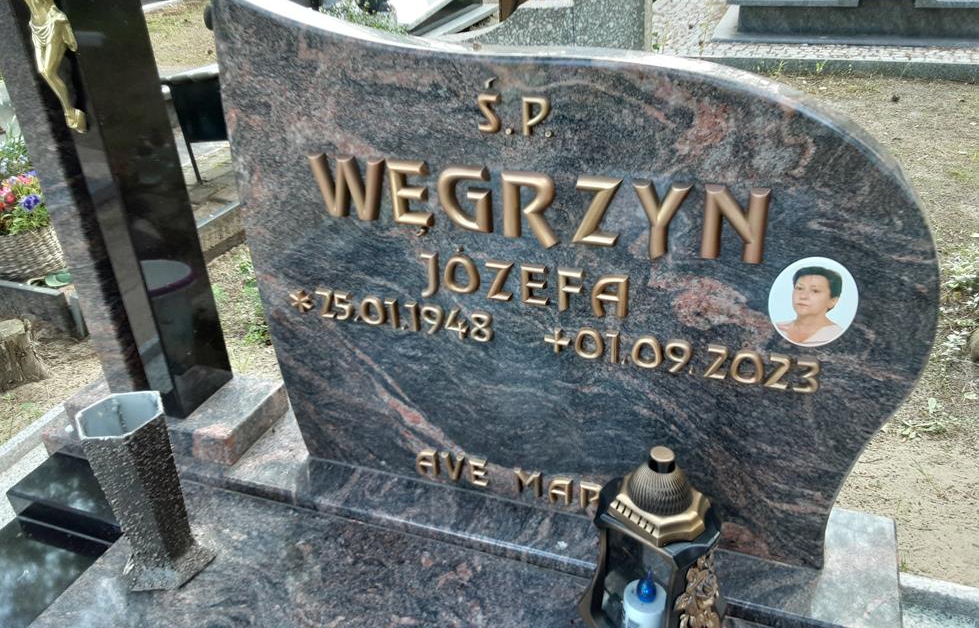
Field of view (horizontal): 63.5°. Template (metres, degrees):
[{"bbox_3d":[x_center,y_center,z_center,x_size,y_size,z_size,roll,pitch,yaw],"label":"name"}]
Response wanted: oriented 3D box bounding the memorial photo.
[{"bbox_3d":[0.314,-0.009,0.772,0.081,0.101,0.008,8,32,20],"label":"memorial photo"}]

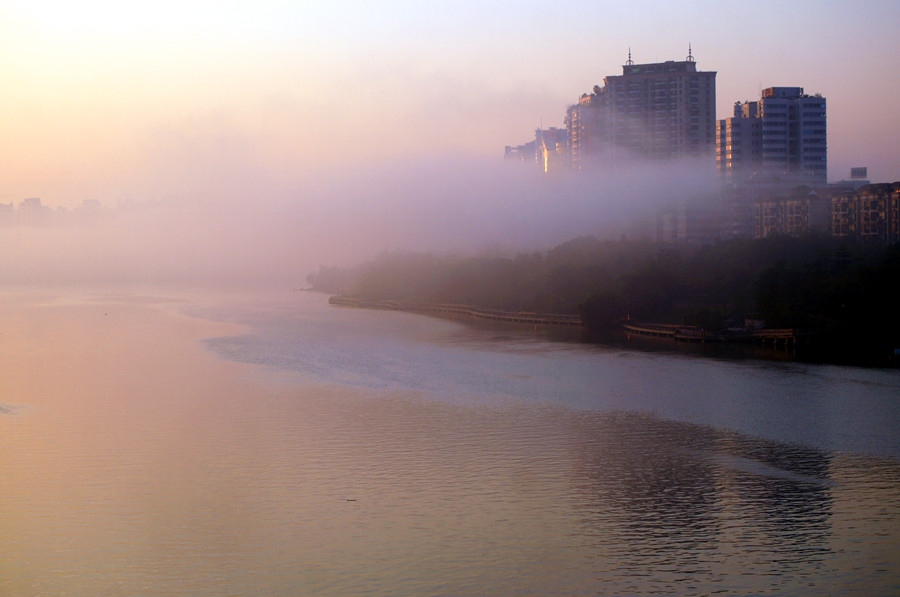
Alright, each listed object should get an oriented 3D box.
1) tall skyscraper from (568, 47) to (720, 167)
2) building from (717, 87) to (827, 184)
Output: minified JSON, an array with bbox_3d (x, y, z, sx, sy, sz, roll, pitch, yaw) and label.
[{"bbox_3d":[82.000,-54.500,871.000,61.000,100.000,27.000,0,1,26],"label":"tall skyscraper"},{"bbox_3d":[108.200,-36.500,692.500,33.000,70.000,25.000,0,1,-5],"label":"building"}]

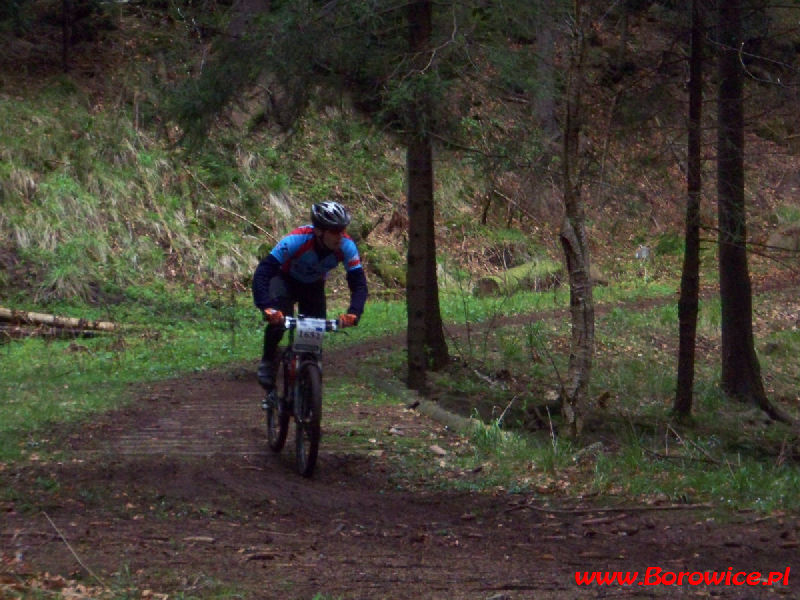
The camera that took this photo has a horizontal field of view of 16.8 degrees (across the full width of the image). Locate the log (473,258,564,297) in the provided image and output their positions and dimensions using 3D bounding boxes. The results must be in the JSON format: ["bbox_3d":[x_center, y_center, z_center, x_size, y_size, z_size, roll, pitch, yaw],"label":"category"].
[{"bbox_3d":[1.510,-0.270,34.000,0.290,0.290,1.750,1,8,34],"label":"log"}]

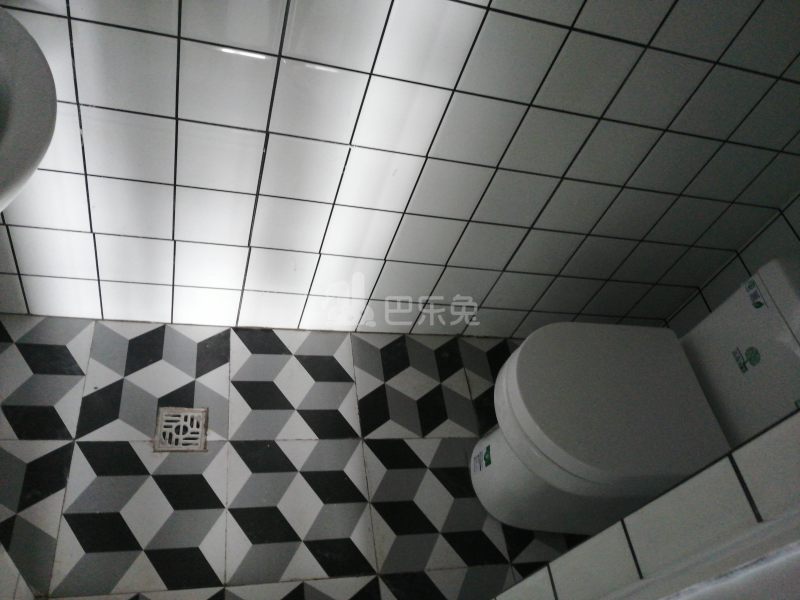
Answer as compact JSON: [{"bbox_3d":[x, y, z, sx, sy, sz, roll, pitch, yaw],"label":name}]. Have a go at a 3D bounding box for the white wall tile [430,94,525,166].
[{"bbox_3d":[0.144,-0.317,1.166,0.147,0.146,0.010,4,51,-18],"label":"white wall tile"}]

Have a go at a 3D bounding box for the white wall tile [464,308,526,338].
[{"bbox_3d":[0.261,0.063,1.699,0.149,0.136,0.010,4,51,-18],"label":"white wall tile"}]

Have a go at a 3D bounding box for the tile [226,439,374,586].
[{"bbox_3d":[-0.208,0.433,1.315,0.300,0.010,0.296,4,51,-18],"label":"tile"}]

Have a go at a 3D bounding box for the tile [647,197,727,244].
[{"bbox_3d":[0.671,-0.186,1.470,0.147,0.146,0.010,4,51,-18],"label":"tile"}]

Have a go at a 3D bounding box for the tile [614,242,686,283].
[{"bbox_3d":[0.628,-0.095,1.576,0.147,0.146,0.010,4,51,-18],"label":"tile"}]

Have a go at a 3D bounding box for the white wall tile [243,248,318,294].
[{"bbox_3d":[-0.268,-0.065,1.407,0.147,0.144,0.010,4,51,-18],"label":"white wall tile"}]

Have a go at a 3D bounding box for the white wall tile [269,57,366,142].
[{"bbox_3d":[-0.141,-0.338,1.074,0.147,0.146,0.010,4,51,-18],"label":"white wall tile"}]

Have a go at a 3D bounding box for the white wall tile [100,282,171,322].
[{"bbox_3d":[-0.593,0.003,1.416,0.148,0.137,0.010,4,51,-18],"label":"white wall tile"}]

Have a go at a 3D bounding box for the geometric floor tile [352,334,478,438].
[{"bbox_3d":[0.035,0.216,1.587,0.300,0.010,0.301,4,51,-18],"label":"geometric floor tile"}]

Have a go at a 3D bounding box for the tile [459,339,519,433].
[{"bbox_3d":[0.319,0.236,1.674,0.298,0.010,0.297,4,51,-18],"label":"tile"}]

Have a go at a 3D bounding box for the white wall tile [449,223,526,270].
[{"bbox_3d":[0.200,-0.125,1.429,0.147,0.147,0.010,4,51,-18],"label":"white wall tile"}]

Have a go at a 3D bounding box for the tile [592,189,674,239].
[{"bbox_3d":[0.528,-0.196,1.418,0.147,0.146,0.010,4,51,-18],"label":"tile"}]

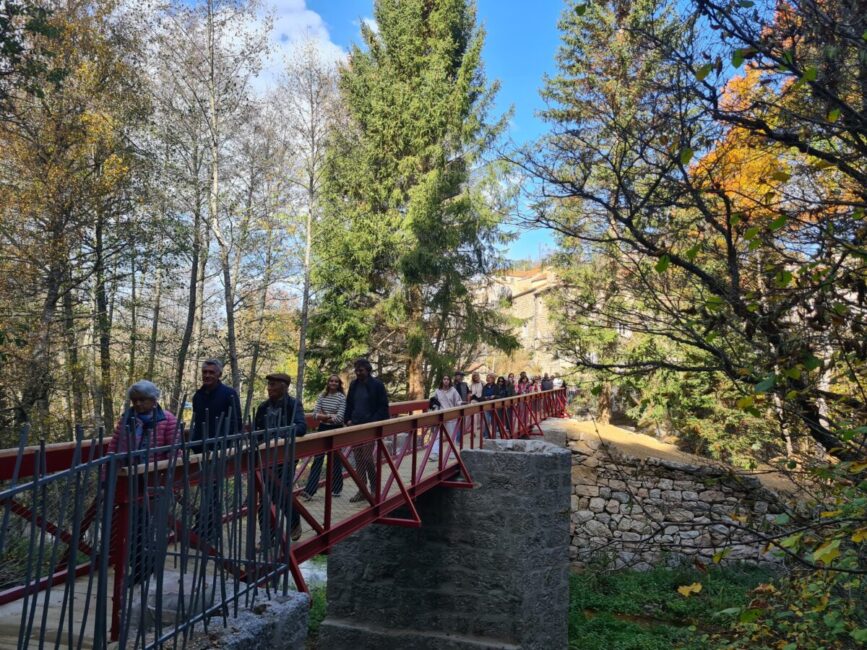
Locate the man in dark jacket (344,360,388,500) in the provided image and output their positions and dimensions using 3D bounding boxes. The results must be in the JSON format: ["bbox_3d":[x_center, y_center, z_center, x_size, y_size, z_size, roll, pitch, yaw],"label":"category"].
[{"bbox_3d":[-0.868,1.343,8.370,0.550,1.800,0.410,-1,-5,19],"label":"man in dark jacket"}]

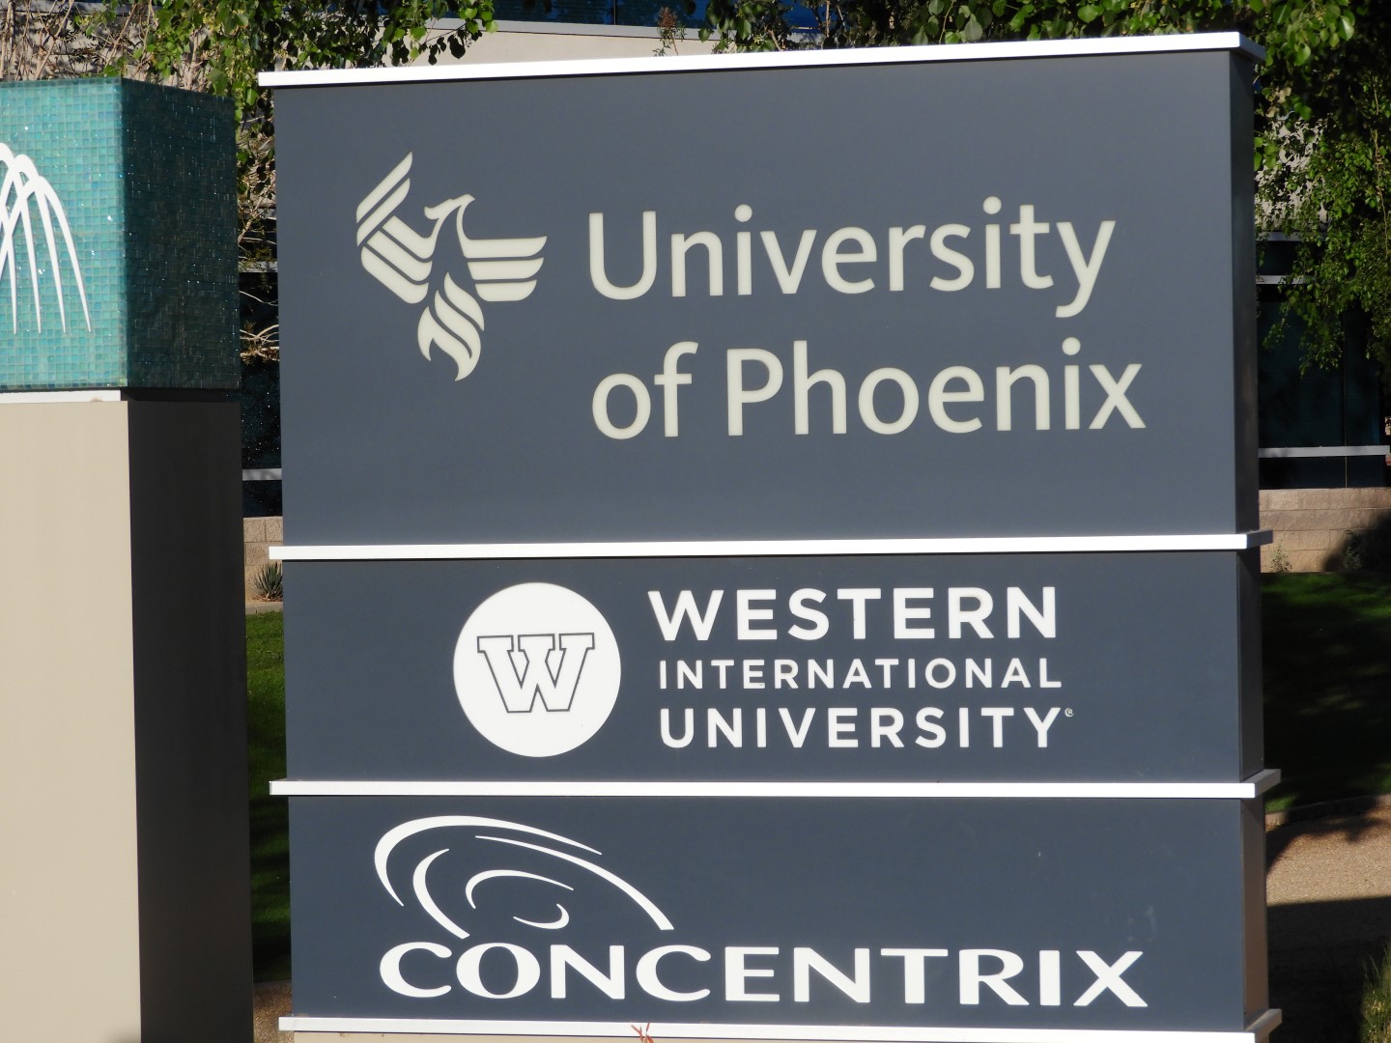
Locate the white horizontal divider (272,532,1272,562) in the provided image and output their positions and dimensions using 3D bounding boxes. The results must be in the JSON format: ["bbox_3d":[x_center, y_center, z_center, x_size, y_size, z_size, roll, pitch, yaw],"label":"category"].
[{"bbox_3d":[0.135,0.044,8.797,1.885,0.026,0.345,-1,1,15],"label":"white horizontal divider"}]

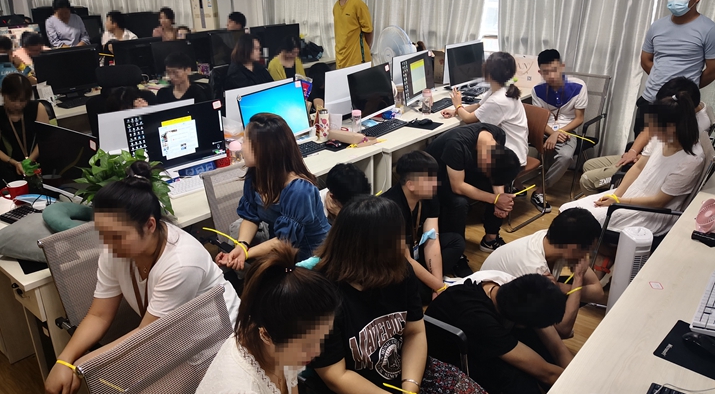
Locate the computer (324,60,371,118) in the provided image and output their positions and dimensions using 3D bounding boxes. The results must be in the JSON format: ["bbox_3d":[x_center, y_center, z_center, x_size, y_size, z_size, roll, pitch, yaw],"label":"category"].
[{"bbox_3d":[-0.080,-0.739,4.071,0.170,0.400,0.540,14,27,33],"label":"computer"}]

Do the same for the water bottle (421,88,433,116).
[{"bbox_3d":[0.502,-0.710,4.088,0.070,0.190,0.070,18,29,37],"label":"water bottle"}]

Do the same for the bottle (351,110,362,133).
[{"bbox_3d":[-0.009,-0.532,3.887,0.065,0.160,0.065,-1,22,0],"label":"bottle"}]

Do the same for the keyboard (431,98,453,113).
[{"bbox_3d":[0.679,-0.759,4.592,0.150,0.030,0.440,13,26,32],"label":"keyboard"}]

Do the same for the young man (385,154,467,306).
[{"bbox_3d":[0.420,0.166,3.021,0.620,0.900,0.520,11,25,26],"label":"young man"}]

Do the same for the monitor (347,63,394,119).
[{"bbox_3d":[0.085,-0.727,4.043,0.170,0.400,0.540,13,26,32],"label":"monitor"}]

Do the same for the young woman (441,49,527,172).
[{"bbox_3d":[0.965,-0.431,4.130,0.750,1.240,0.480,5,22,15],"label":"young woman"}]

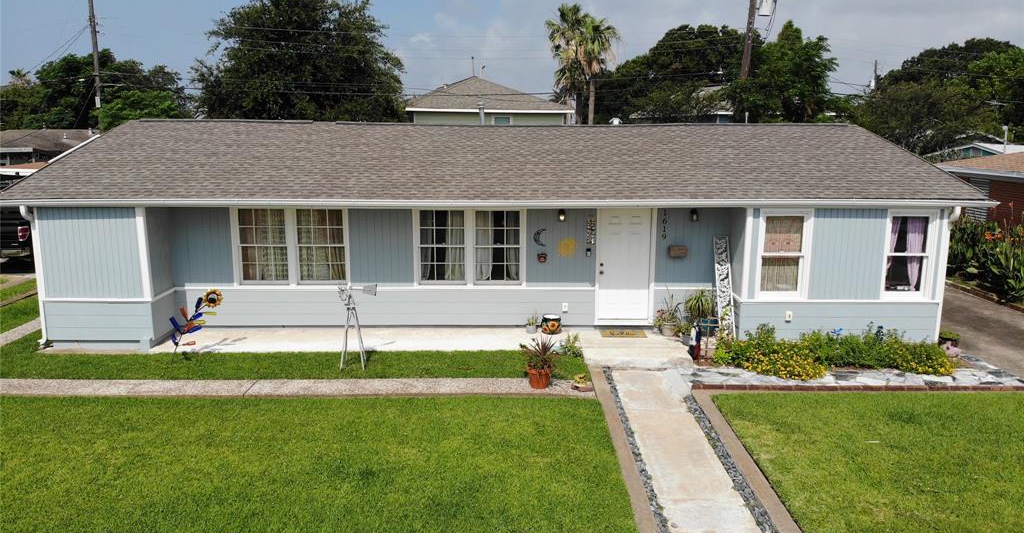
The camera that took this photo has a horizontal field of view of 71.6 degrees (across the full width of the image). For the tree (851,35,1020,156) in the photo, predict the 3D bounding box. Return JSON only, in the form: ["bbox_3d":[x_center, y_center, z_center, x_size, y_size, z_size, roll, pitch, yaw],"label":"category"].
[{"bbox_3d":[29.286,-10.442,49.161,11.590,10.149,11.000,0,10,0],"label":"tree"}]

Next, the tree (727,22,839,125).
[{"bbox_3d":[11.484,-6.160,30.482,4.838,8.346,4.800,0,10,0],"label":"tree"}]

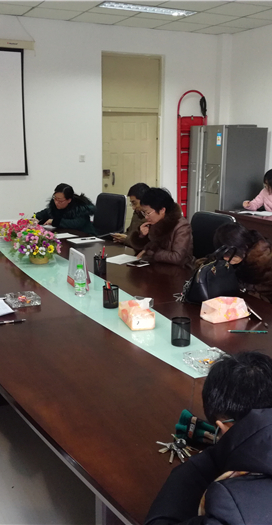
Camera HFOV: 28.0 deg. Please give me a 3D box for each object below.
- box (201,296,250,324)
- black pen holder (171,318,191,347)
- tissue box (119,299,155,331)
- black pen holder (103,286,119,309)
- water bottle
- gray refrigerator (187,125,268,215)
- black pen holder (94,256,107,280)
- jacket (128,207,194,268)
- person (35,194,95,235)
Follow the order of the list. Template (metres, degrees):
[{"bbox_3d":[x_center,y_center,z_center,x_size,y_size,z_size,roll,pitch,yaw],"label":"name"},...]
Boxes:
[{"bbox_3d":[0.444,0.227,2.705,0.224,0.080,0.108,-7,15,-30],"label":"box"},{"bbox_3d":[0.186,0.287,2.241,0.078,0.099,0.078,0,13,0],"label":"black pen holder"},{"bbox_3d":[0.002,0.247,2.604,0.109,0.080,0.222,-4,14,-17],"label":"tissue box"},{"bbox_3d":[-0.129,0.180,2.837,0.080,0.104,0.080,0,13,0],"label":"black pen holder"},{"bbox_3d":[-0.308,0.099,3.021,0.060,0.176,0.060,-6,14,-25],"label":"water bottle"},{"bbox_3d":[1.263,-1.001,7.711,0.720,1.760,0.880,-6,14,-26],"label":"gray refrigerator"},{"bbox_3d":[-0.221,0.014,3.396,0.078,0.099,0.078,0,13,0],"label":"black pen holder"},{"bbox_3d":[0.196,-0.119,4.026,0.520,0.600,0.500,-6,15,-26],"label":"jacket"},{"bbox_3d":[-0.733,-0.292,5.749,0.550,1.120,0.760,13,18,42],"label":"person"}]

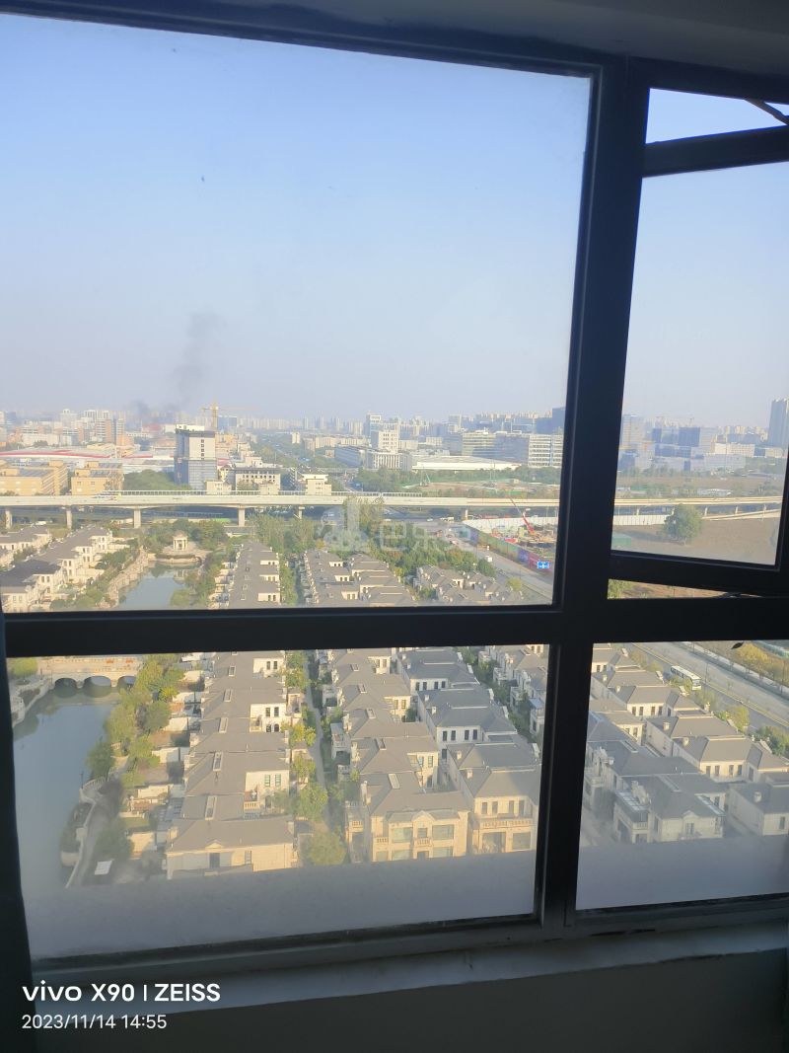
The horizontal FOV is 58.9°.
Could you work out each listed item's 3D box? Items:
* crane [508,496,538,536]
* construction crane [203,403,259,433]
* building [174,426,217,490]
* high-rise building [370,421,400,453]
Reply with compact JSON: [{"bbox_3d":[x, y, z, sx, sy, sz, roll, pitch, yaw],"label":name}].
[{"bbox_3d":[66.130,-4.950,362.000,14.200,21.300,4.000,1,8,0],"label":"crane"},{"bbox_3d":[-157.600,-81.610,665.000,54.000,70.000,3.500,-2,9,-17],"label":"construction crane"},{"bbox_3d":[-168.270,-57.200,592.000,23.000,53.000,33.000,-6,10,-36],"label":"building"},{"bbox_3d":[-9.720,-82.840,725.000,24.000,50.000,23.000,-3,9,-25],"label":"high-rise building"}]

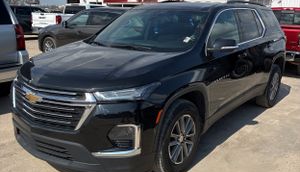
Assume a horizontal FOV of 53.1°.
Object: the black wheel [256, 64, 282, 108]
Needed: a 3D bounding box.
[{"bbox_3d":[2.104,-0.010,5.331,0.255,0.788,0.788,9,15,36],"label":"black wheel"}]

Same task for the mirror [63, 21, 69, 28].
[{"bbox_3d":[-2.971,-2.167,10.500,0.130,0.190,0.220,6,13,25],"label":"mirror"}]

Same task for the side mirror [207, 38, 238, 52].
[{"bbox_3d":[0.764,-0.417,3.126,0.250,0.180,0.180,9,15,36],"label":"side mirror"}]

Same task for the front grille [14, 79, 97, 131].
[{"bbox_3d":[-0.976,0.149,2.682,1.260,0.415,0.230,9,15,36],"label":"front grille"}]

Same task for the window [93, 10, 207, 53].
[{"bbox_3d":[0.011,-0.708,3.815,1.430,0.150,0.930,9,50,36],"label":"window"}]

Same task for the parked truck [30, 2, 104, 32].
[{"bbox_3d":[-3.300,-3.321,15.876,2.040,1.920,5.850,7,14,29],"label":"parked truck"}]

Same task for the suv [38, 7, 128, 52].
[{"bbox_3d":[-2.099,-2.007,11.297,4.620,1.700,1.850,6,13,25],"label":"suv"}]

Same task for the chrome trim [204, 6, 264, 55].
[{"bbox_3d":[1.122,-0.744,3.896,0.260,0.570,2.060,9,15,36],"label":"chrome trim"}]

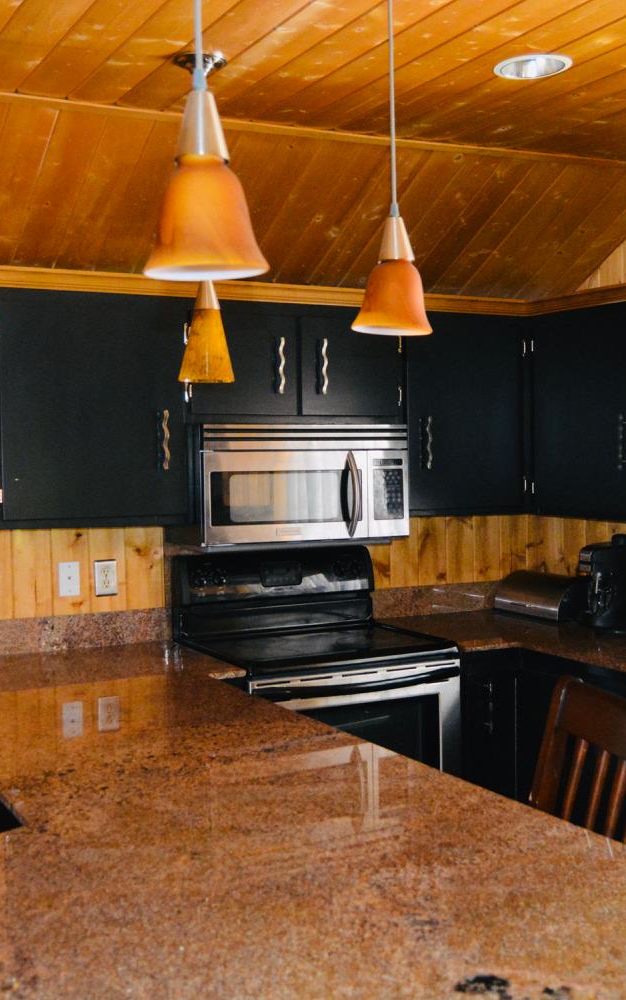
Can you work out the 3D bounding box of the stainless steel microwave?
[{"bbox_3d":[-0.087,-0.057,3.950,0.757,0.400,0.407,-2,2,-25],"label":"stainless steel microwave"}]

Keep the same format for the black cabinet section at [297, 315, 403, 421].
[{"bbox_3d":[0.060,-0.469,3.991,0.420,0.392,0.335,-2,3,-29],"label":"black cabinet section"}]

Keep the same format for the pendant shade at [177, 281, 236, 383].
[{"bbox_3d":[-0.270,-0.441,2.840,0.136,0.280,0.136,-1,2,0],"label":"pendant shade"}]

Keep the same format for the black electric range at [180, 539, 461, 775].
[{"bbox_3d":[0.006,0.808,3.845,0.757,1.223,0.680,-2,2,-25],"label":"black electric range"}]

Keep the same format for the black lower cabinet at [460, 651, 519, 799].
[{"bbox_3d":[0.464,0.968,4.096,0.260,0.875,0.610,-2,2,-25],"label":"black lower cabinet"}]

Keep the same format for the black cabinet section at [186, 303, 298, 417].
[{"bbox_3d":[-0.302,-0.458,3.793,0.405,0.392,0.335,-2,3,-29],"label":"black cabinet section"}]

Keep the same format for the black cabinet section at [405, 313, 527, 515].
[{"bbox_3d":[0.491,-0.314,4.233,0.555,0.740,0.335,-2,3,-29],"label":"black cabinet section"}]

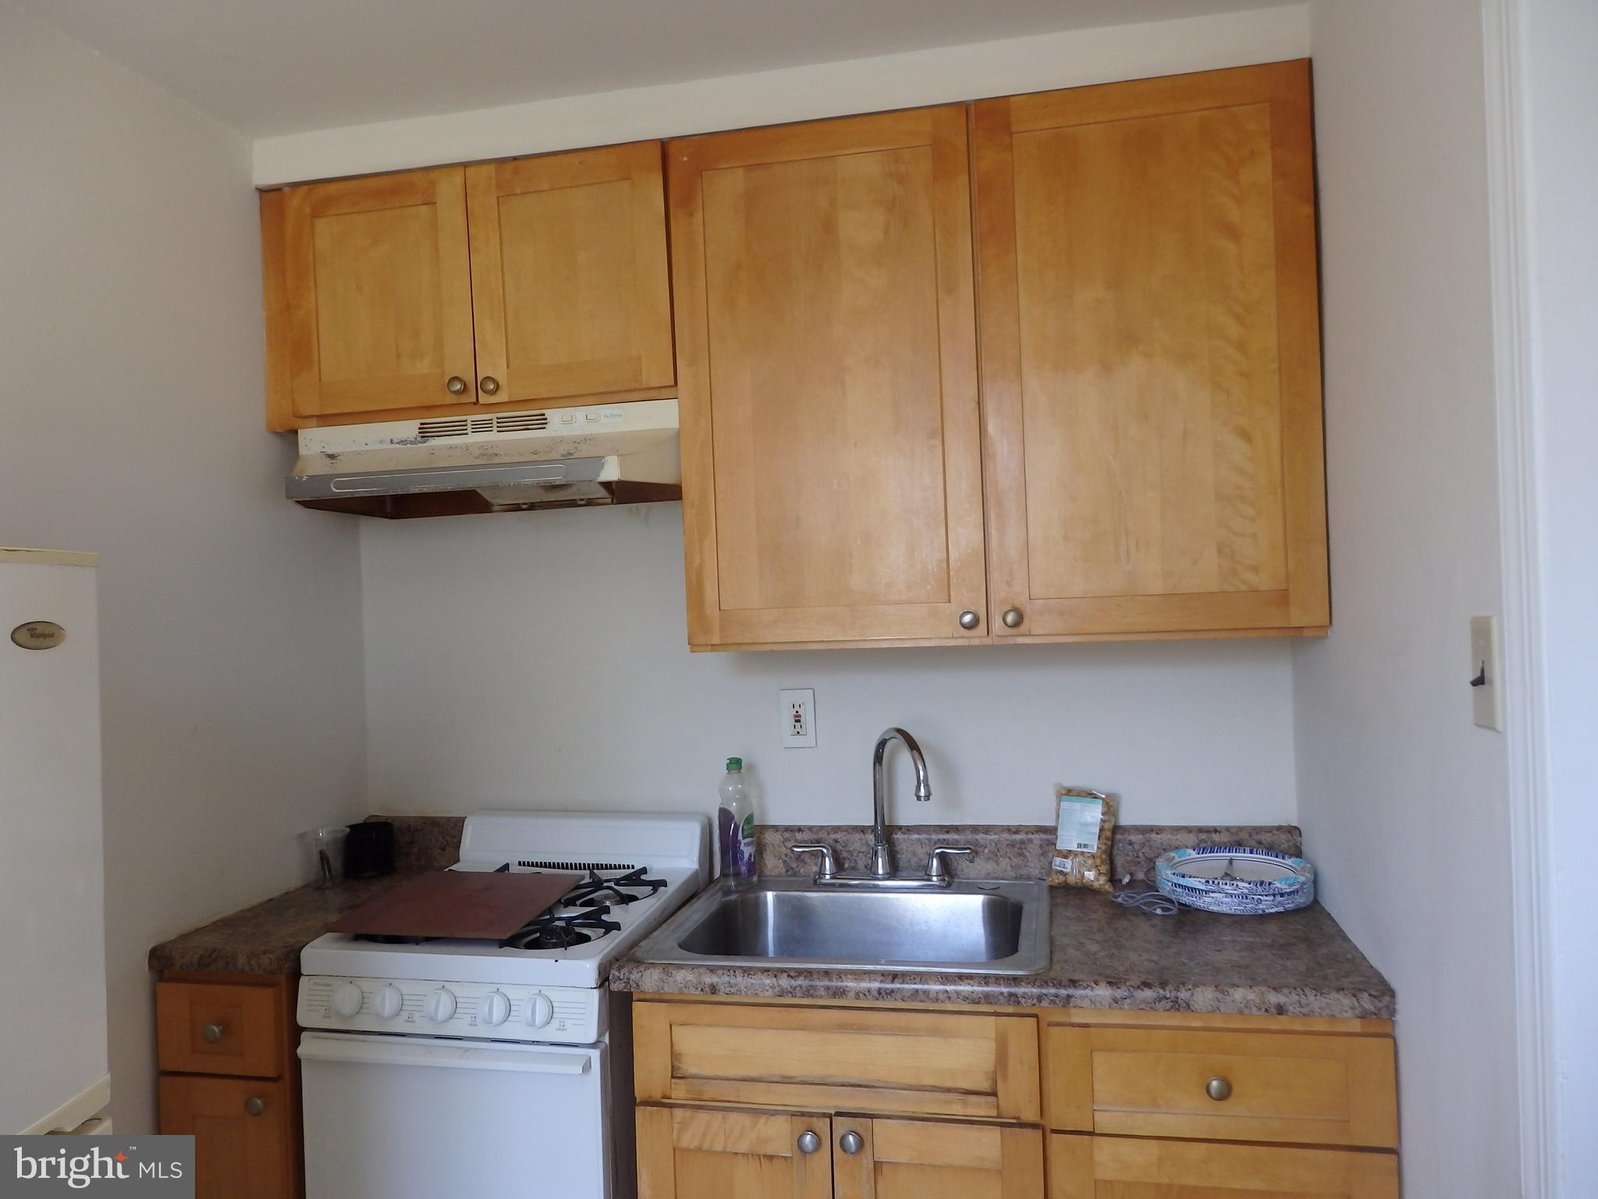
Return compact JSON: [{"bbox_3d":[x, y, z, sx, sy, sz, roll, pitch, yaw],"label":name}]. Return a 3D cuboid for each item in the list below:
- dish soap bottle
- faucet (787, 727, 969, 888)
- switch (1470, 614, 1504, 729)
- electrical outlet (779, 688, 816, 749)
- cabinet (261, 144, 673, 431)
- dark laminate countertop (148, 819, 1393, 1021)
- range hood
[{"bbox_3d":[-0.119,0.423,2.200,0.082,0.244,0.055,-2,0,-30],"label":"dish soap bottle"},{"bbox_3d":[0.139,0.388,2.166,0.349,0.297,0.135,-2,0,12],"label":"faucet"},{"bbox_3d":[0.685,0.074,1.170,0.020,0.114,0.072,-2,0,12],"label":"switch"},{"bbox_3d":[-0.001,0.240,2.322,0.071,0.117,0.010,-2,0,12],"label":"electrical outlet"},{"bbox_3d":[-0.603,-0.572,2.292,0.842,0.455,0.318,-2,0,12],"label":"cabinet"},{"bbox_3d":[-0.078,0.519,2.030,1.912,0.135,0.616,-2,0,12],"label":"dark laminate countertop"},{"bbox_3d":[-0.570,-0.266,2.209,0.760,0.161,0.470,-2,0,12],"label":"range hood"}]

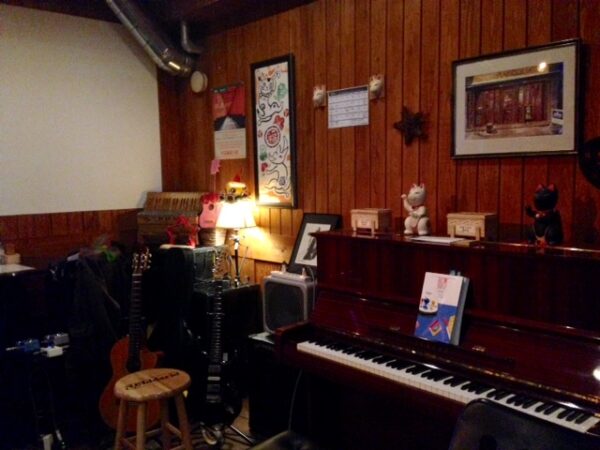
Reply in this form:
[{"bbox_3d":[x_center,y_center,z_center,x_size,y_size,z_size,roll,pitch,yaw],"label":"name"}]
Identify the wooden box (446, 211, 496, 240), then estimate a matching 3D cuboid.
[{"bbox_3d":[0.709,0.009,2.357,0.097,0.108,0.171,-6,8,-43],"label":"wooden box"}]

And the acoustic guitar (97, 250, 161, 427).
[{"bbox_3d":[-0.880,0.615,3.095,0.352,0.969,0.105,0,-7,3],"label":"acoustic guitar"}]

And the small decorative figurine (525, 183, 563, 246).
[{"bbox_3d":[0.954,-0.049,2.232,0.120,0.240,0.140,-6,8,-43],"label":"small decorative figurine"}]

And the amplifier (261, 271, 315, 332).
[{"bbox_3d":[-0.009,0.442,3.095,0.200,0.329,0.355,-6,8,-43],"label":"amplifier"}]

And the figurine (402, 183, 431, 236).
[{"bbox_3d":[0.527,-0.076,2.599,0.115,0.237,0.126,-6,8,-43],"label":"figurine"}]

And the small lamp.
[{"bbox_3d":[-0.394,0.108,3.514,0.248,0.535,0.248,-1,6,0],"label":"small lamp"}]

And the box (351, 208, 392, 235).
[{"bbox_3d":[0.340,-0.019,2.710,0.101,0.107,0.164,-6,8,-43],"label":"box"}]

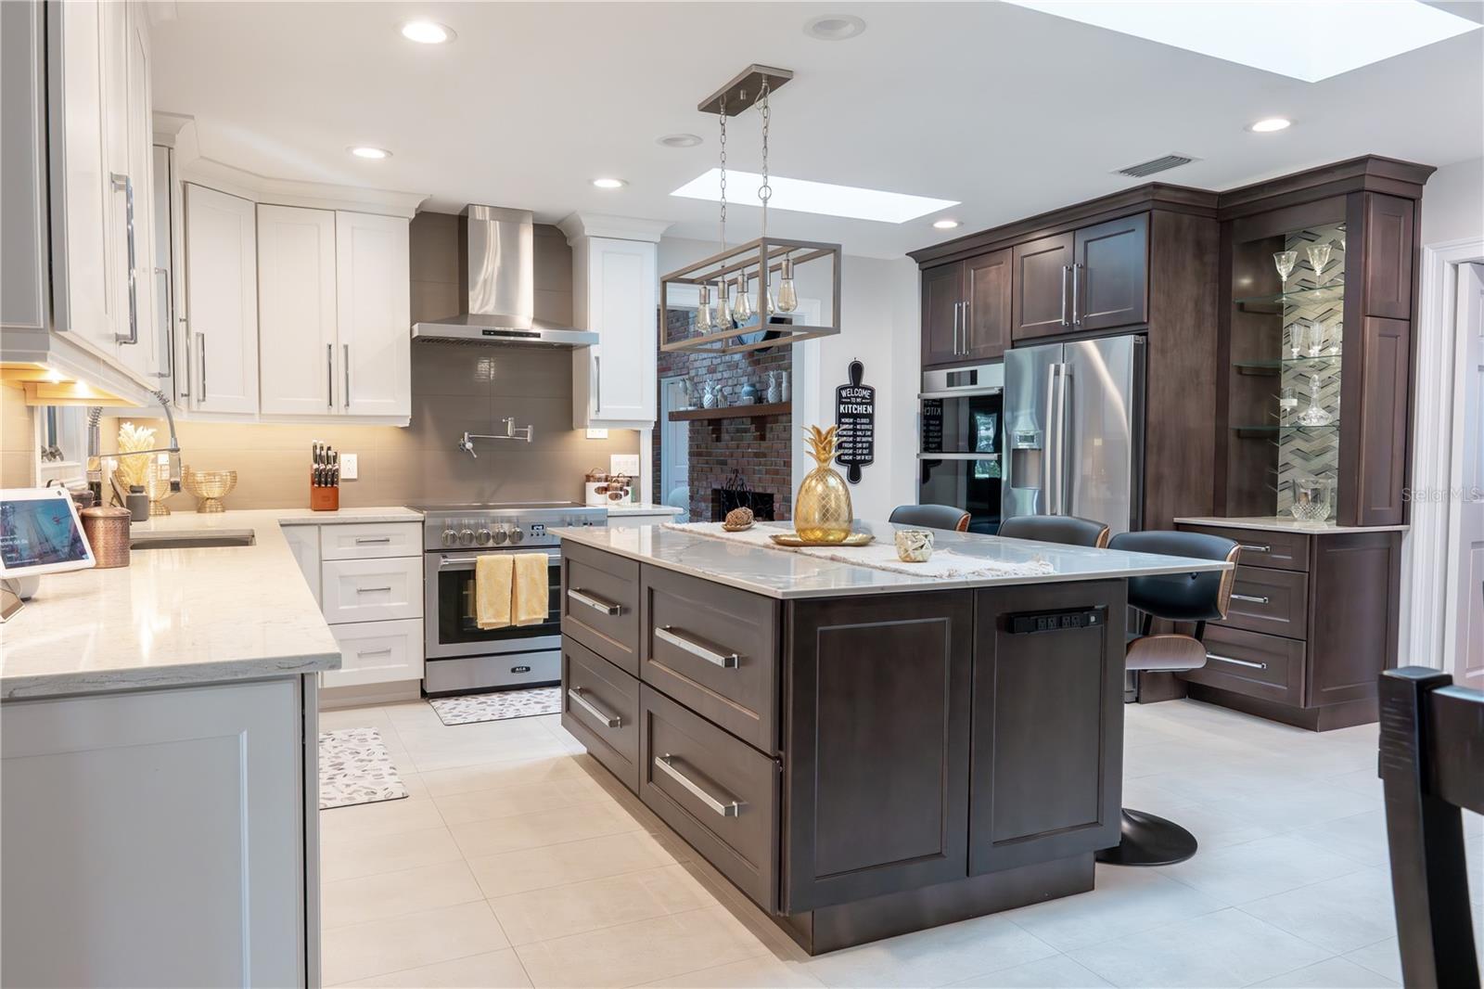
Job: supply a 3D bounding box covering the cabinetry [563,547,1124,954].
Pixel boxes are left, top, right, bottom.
[{"bbox_3d":[0.183,0.648,3.558,1.107,0.883,1.903,-1,3,-26],"label":"cabinetry"}]

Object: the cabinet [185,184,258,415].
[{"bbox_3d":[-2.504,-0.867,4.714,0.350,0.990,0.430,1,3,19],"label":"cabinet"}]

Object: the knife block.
[{"bbox_3d":[-2.087,-0.028,5.143,0.134,0.215,0.135,-1,3,-26],"label":"knife block"}]

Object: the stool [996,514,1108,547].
[{"bbox_3d":[1.021,0.584,3.821,0.530,0.980,0.520,-1,3,-26],"label":"stool"}]

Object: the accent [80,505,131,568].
[{"bbox_3d":[-1.744,0.114,2.827,0.130,0.160,0.130,-1,3,-26],"label":"accent"}]

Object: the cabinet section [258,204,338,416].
[{"bbox_3d":[-2.229,-0.895,5.160,0.348,0.997,0.327,-1,3,-26],"label":"cabinet section"}]

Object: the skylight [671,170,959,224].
[{"bbox_3d":[0.382,-1.536,5.184,1.390,0.100,0.550,-1,3,-26],"label":"skylight"}]

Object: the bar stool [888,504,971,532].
[{"bbox_3d":[0.698,0.550,4.486,0.530,0.980,0.520,-1,3,-26],"label":"bar stool"}]

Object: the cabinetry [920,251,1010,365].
[{"bbox_3d":[1.635,-1.106,6.328,0.660,0.613,0.860,-1,3,-26],"label":"cabinetry"}]

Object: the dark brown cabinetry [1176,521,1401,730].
[{"bbox_3d":[2.645,0.599,5.005,0.670,0.884,0.707,-1,3,-26],"label":"dark brown cabinetry"}]

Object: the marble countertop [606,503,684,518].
[{"bbox_3d":[-0.650,0.084,5.722,0.420,0.030,0.675,-1,3,-26],"label":"marble countertop"}]

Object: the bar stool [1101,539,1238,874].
[{"bbox_3d":[1.239,0.615,3.299,0.480,0.985,0.485,-1,3,-26],"label":"bar stool"}]

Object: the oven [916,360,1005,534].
[{"bbox_3d":[1.546,-0.232,6.362,0.600,1.090,0.765,-1,3,-26],"label":"oven"}]

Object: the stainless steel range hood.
[{"bbox_3d":[-1.263,-1.134,5.379,0.908,0.711,0.530,-1,3,-26],"label":"stainless steel range hood"}]

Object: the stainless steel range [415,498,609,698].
[{"bbox_3d":[-1.241,0.531,5.426,0.915,0.930,0.710,-1,3,-26],"label":"stainless steel range"}]

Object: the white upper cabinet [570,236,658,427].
[{"bbox_3d":[-0.700,-0.869,5.699,0.378,1.006,0.330,-1,3,-26],"label":"white upper cabinet"}]

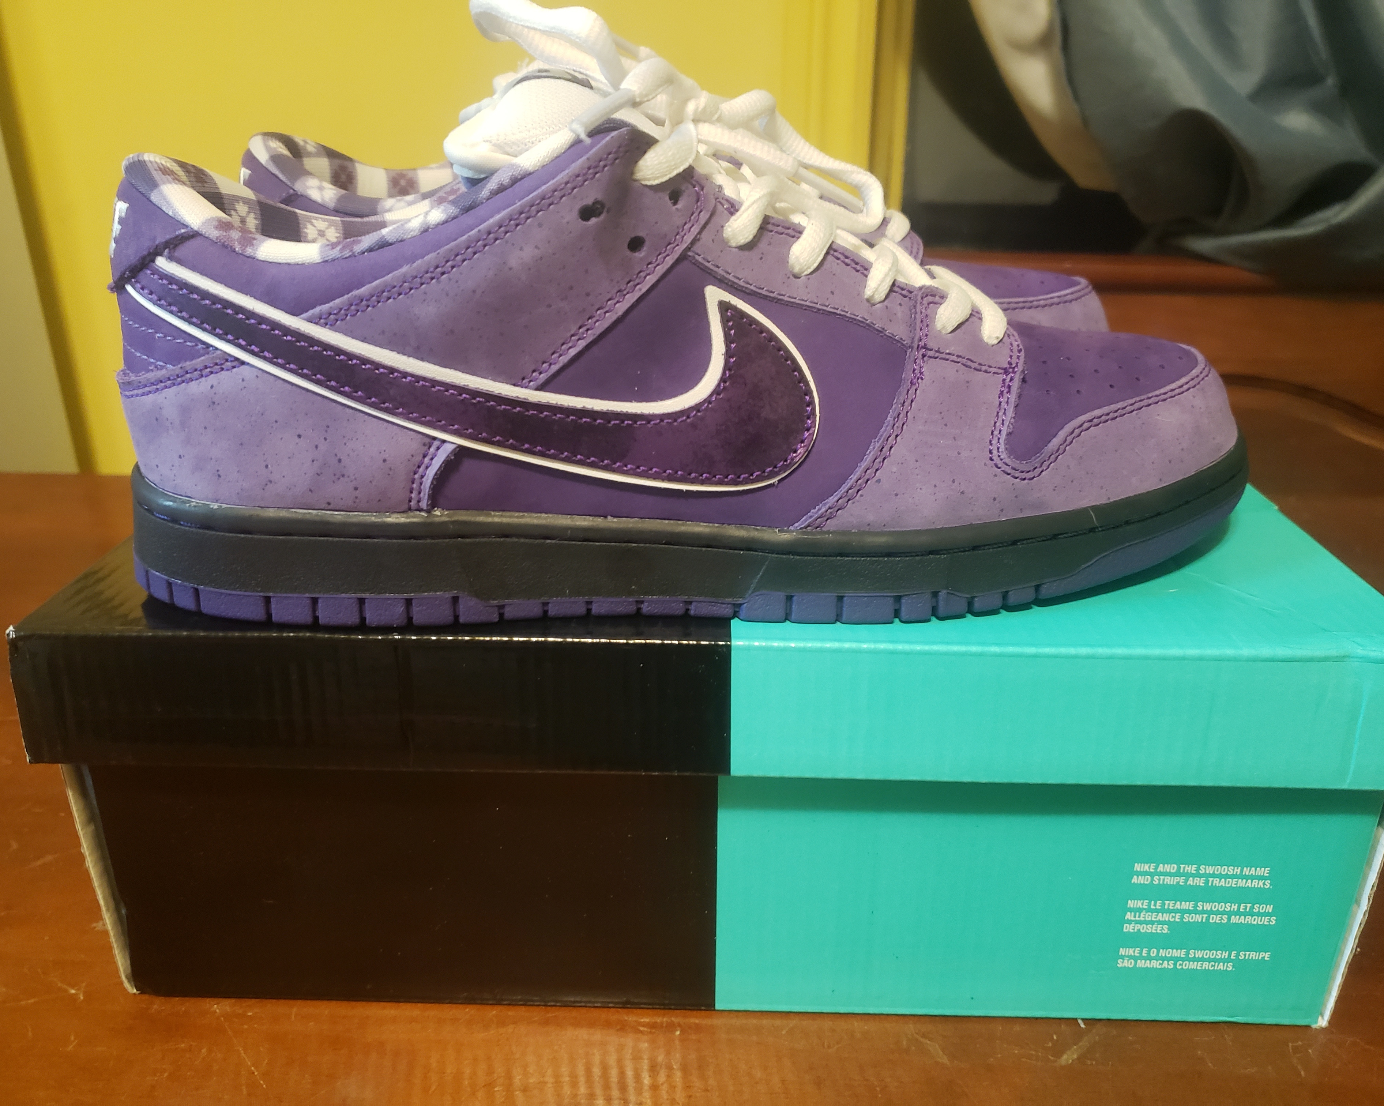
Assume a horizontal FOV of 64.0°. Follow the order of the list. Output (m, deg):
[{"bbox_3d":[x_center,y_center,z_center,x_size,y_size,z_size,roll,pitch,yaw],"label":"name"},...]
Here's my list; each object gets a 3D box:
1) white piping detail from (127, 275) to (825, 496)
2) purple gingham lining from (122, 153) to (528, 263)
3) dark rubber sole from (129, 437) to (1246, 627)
[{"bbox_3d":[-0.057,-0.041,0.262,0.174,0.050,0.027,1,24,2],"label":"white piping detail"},{"bbox_3d":[-0.086,-0.081,0.273,0.107,0.037,0.073,-2,24,-4],"label":"purple gingham lining"},{"bbox_3d":[0.005,-0.017,0.308,0.307,0.034,0.110,-2,24,-4],"label":"dark rubber sole"}]

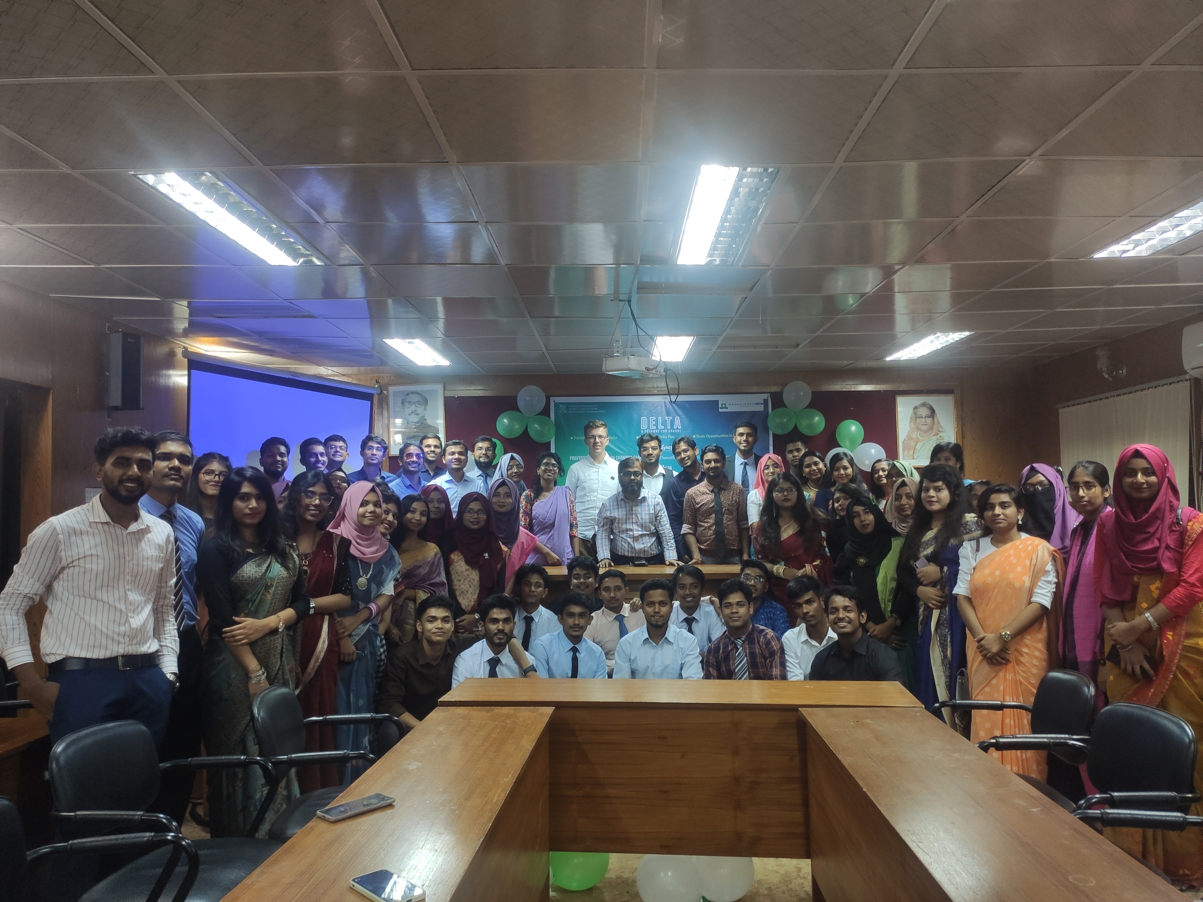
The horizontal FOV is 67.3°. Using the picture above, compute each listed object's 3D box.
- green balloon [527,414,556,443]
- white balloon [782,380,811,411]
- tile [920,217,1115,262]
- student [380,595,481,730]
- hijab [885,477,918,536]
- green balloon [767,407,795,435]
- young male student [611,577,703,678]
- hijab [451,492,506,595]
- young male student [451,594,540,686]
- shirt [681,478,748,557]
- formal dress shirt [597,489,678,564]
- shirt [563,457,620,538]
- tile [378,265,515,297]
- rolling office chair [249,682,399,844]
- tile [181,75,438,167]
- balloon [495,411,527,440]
[{"bbox_3d":[-0.496,-0.178,7.451,0.245,0.245,0.240,0,-3,1],"label":"green balloon"},{"bbox_3d":[1.592,-0.444,7.340,0.235,0.255,0.235,0,-3,0],"label":"white balloon"},{"bbox_3d":[1.652,-0.858,3.684,0.595,0.015,0.595,0,-3,1],"label":"tile"},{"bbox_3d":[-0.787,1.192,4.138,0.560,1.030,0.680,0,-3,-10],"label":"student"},{"bbox_3d":[1.773,0.326,5.290,0.250,0.360,0.260,-1,-3,14],"label":"hijab"},{"bbox_3d":[1.477,-0.247,7.417,0.240,0.235,0.240,0,-3,1],"label":"green balloon"},{"bbox_3d":[0.258,1.080,4.122,0.480,1.000,0.580,0,-3,2],"label":"young male student"},{"bbox_3d":[-0.759,0.571,5.573,0.340,0.640,0.290,0,-3,-6],"label":"hijab"},{"bbox_3d":[-0.483,1.156,4.071,0.480,1.030,0.580,0,-3,-3],"label":"young male student"},{"bbox_3d":[0.799,0.473,6.400,0.480,0.580,0.280,0,-3,6],"label":"shirt"},{"bbox_3d":[0.235,0.522,6.200,0.560,0.520,0.360,0,-3,2],"label":"formal dress shirt"},{"bbox_3d":[-0.035,0.352,6.700,0.480,0.650,0.280,0,-3,2],"label":"shirt"},{"bbox_3d":[-0.750,-0.836,4.398,0.600,0.018,0.600,0,-3,1],"label":"tile"},{"bbox_3d":[-0.854,1.212,3.036,0.590,0.870,0.570,0,-3,-2],"label":"rolling office chair"},{"bbox_3d":[-0.769,-0.917,2.529,0.595,0.015,0.595,0,-3,1],"label":"tile"},{"bbox_3d":[-0.745,-0.217,7.458,0.260,0.235,0.240,0,-3,1],"label":"balloon"}]

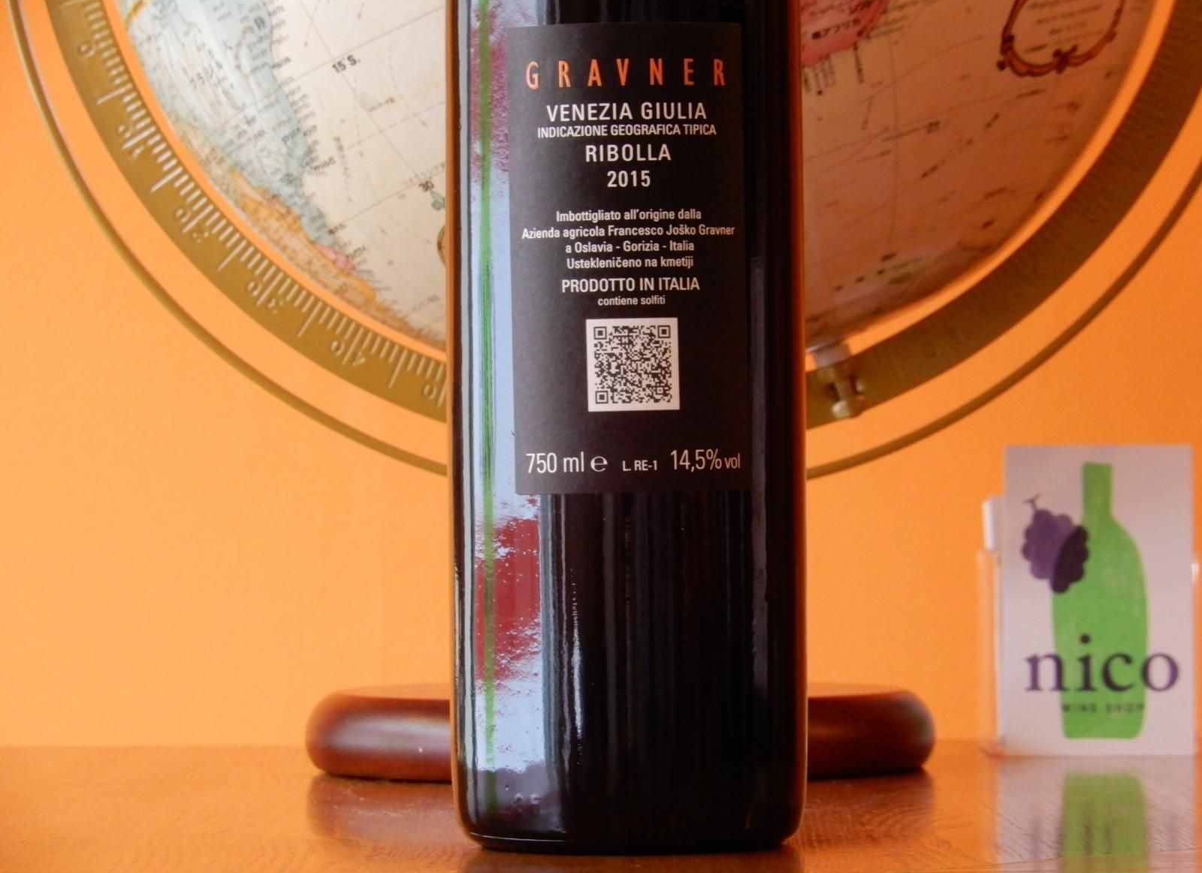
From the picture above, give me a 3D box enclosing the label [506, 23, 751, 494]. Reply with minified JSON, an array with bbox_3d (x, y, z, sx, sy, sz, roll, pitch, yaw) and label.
[{"bbox_3d":[0.006,-0.038,1.113,0.050,0.100,0.009,-1,0,-1],"label":"label"}]

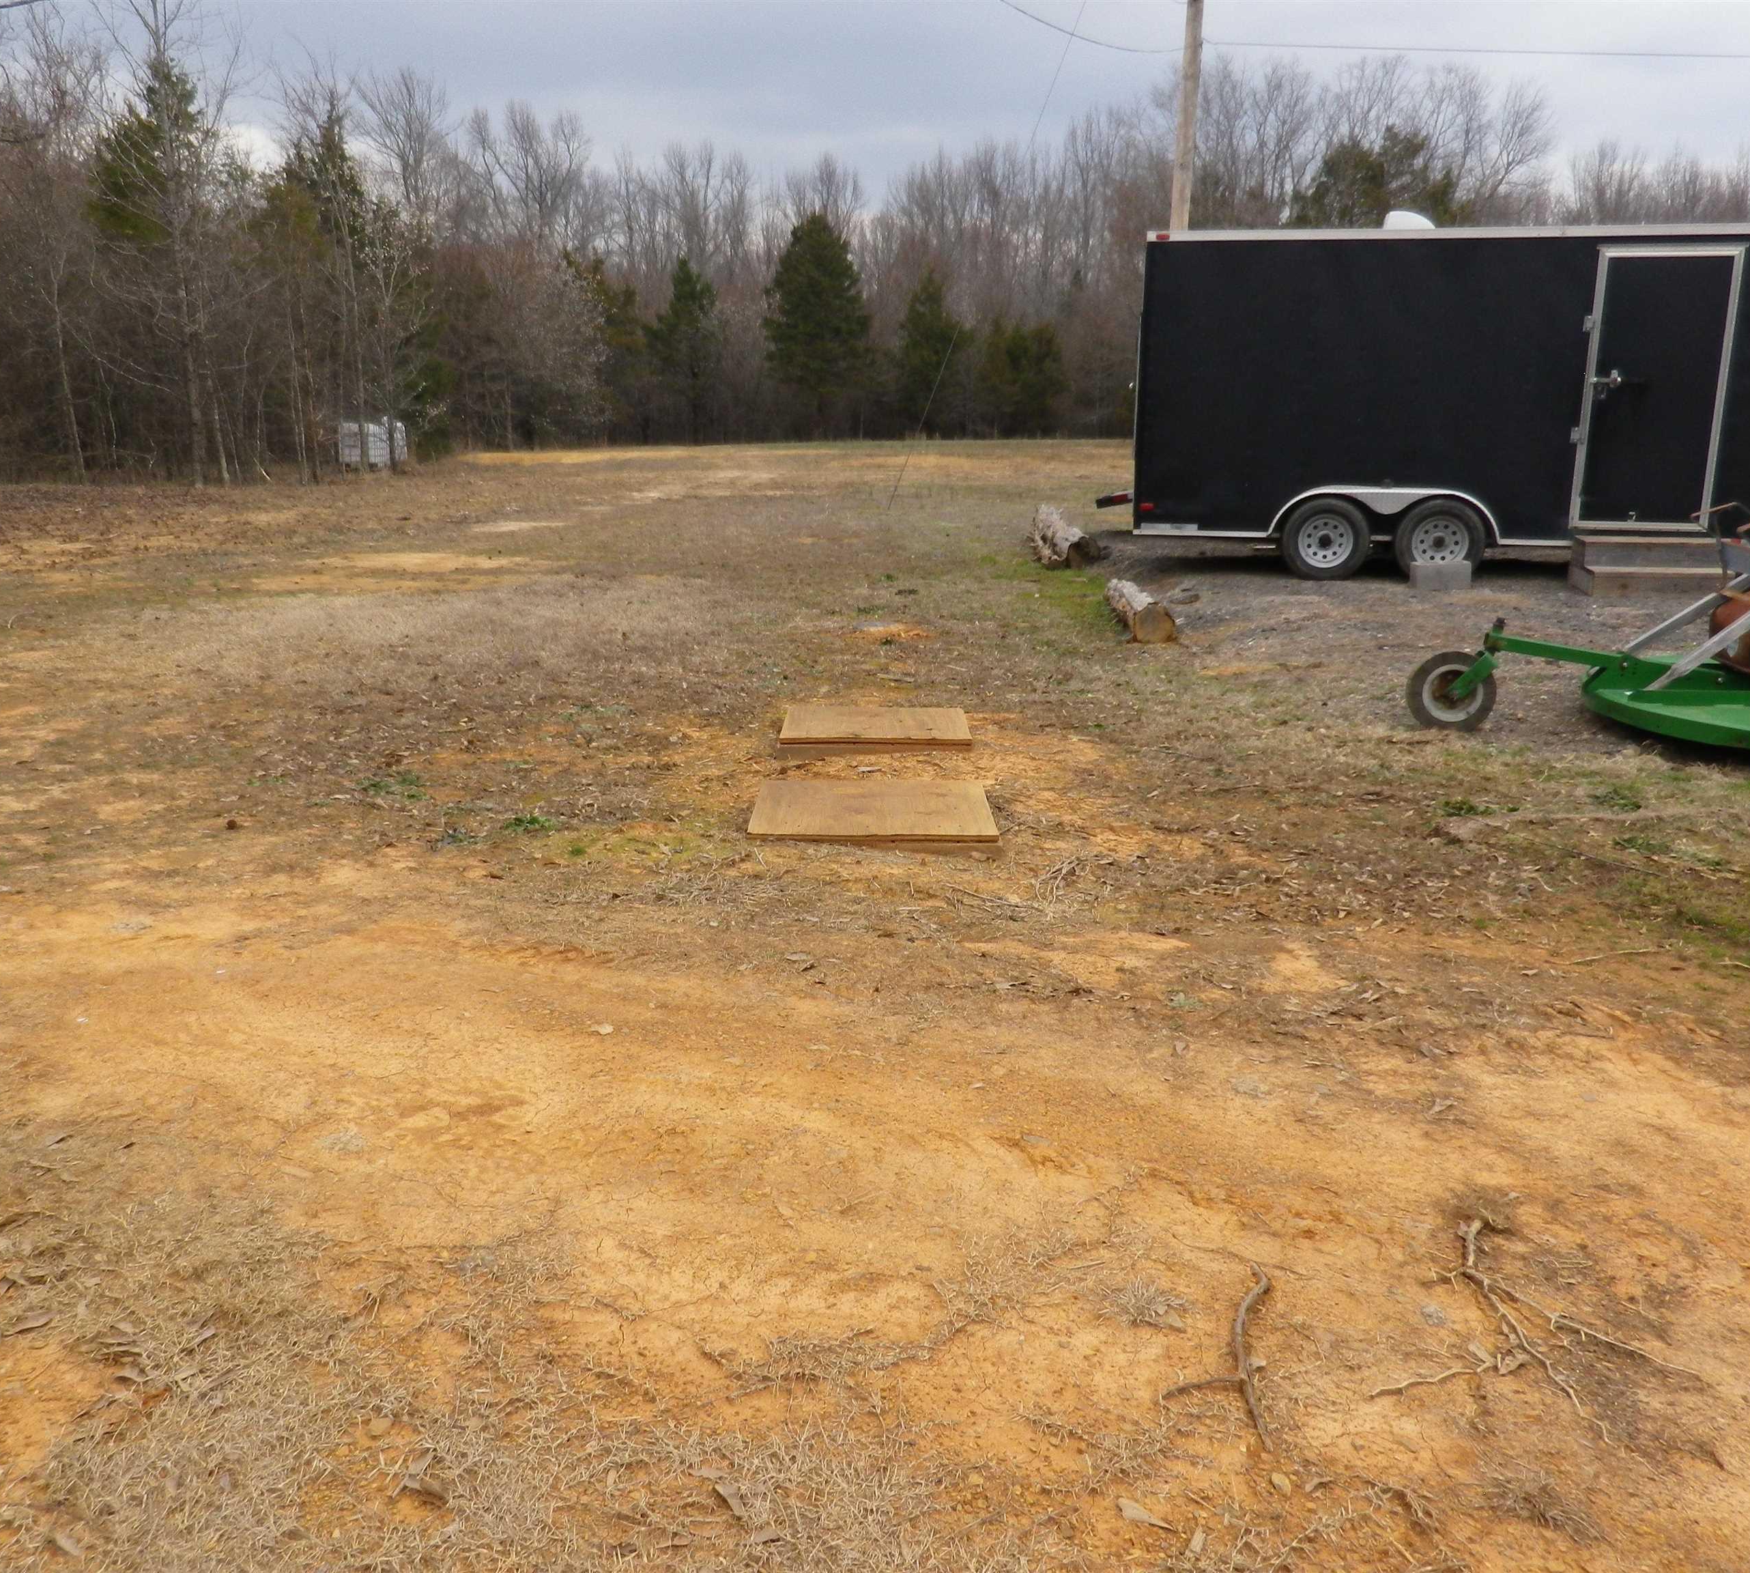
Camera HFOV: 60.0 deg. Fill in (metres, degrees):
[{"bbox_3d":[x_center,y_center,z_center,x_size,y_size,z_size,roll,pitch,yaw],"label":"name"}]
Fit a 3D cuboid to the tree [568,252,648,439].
[{"bbox_3d":[-10.282,-16.660,57.742,3.061,6.971,3.061,-2,14,-10],"label":"tree"}]

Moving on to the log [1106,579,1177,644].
[{"bbox_3d":[1.717,-1.163,9.900,0.280,0.270,1.239,0,14,-1],"label":"log"}]

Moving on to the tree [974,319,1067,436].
[{"bbox_3d":[6.315,-17.407,64.710,3.990,4.935,3.990,2,13,5],"label":"tree"}]

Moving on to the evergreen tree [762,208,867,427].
[{"bbox_3d":[-2.379,-18.869,62.332,4.316,8.985,4.316,0,13,-2],"label":"evergreen tree"}]

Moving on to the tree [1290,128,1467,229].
[{"bbox_3d":[18.881,-18.035,55.272,6.458,11.104,6.458,5,14,17],"label":"tree"}]

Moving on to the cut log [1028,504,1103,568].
[{"bbox_3d":[1.592,-2.109,12.700,0.310,0.280,2.088,0,17,-2],"label":"cut log"}]

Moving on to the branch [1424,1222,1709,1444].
[{"bbox_3d":[1.141,0.873,2.589,0.273,0.070,0.619,-4,14,-17],"label":"branch"}]

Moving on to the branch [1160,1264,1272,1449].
[{"bbox_3d":[0.573,0.896,2.507,0.176,0.050,0.530,4,14,14],"label":"branch"}]

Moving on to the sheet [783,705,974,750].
[{"bbox_3d":[0.011,-0.292,7.556,0.890,0.050,0.720,1,13,0],"label":"sheet"}]

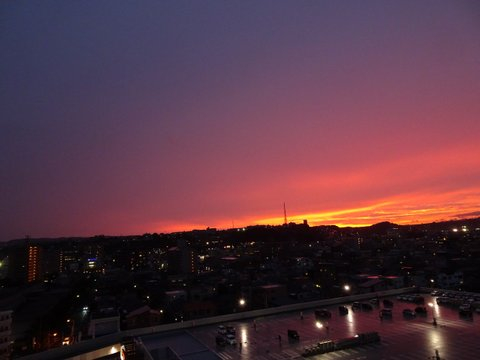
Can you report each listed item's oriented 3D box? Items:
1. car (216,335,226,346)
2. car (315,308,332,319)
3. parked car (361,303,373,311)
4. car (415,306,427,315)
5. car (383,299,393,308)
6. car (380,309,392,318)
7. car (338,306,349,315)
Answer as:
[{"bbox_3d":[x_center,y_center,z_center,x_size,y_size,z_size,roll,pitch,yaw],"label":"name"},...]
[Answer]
[{"bbox_3d":[-5.380,45.480,94.320,1.680,1.550,4.000,1,-11,-26],"label":"car"},{"bbox_3d":[29.830,47.690,119.270,1.800,1.620,4.800,1,-11,-26],"label":"car"},{"bbox_3d":[47.830,47.790,125.750,1.700,1.550,4.100,1,-11,-26],"label":"parked car"},{"bbox_3d":[62.290,45.120,114.920,1.700,1.500,4.100,1,-11,-26],"label":"car"},{"bbox_3d":[57.750,47.950,130.000,1.650,1.550,3.900,1,-11,-26],"label":"car"},{"bbox_3d":[50.810,45.770,115.110,1.650,1.600,3.900,1,-11,-26],"label":"car"},{"bbox_3d":[37.930,47.750,122.290,1.630,1.600,3.800,1,-11,-26],"label":"car"}]

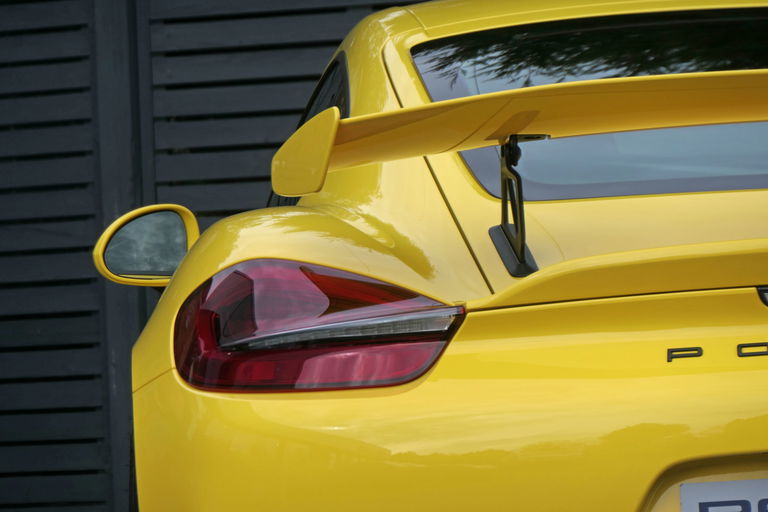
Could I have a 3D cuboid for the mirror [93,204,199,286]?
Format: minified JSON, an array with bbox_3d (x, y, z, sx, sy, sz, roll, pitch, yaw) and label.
[{"bbox_3d":[-0.385,-0.016,8.360,0.192,0.143,0.133,-3,-1,-4],"label":"mirror"}]

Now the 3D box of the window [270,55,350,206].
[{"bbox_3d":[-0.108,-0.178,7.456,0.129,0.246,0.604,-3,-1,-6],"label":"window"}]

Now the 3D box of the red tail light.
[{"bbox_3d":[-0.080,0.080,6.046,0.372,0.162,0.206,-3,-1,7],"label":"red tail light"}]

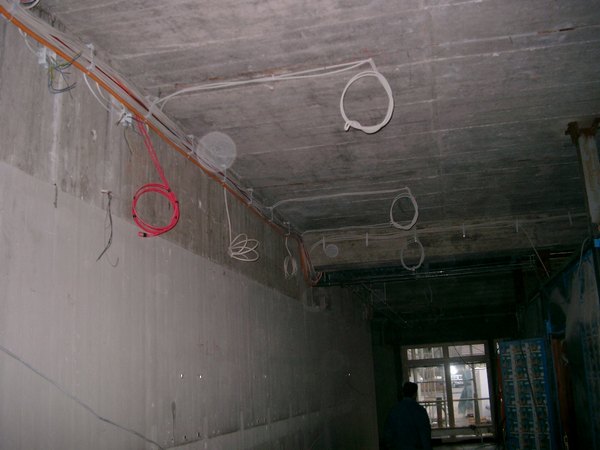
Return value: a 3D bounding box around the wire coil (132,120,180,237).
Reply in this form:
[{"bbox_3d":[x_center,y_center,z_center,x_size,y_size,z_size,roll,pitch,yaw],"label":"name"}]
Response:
[{"bbox_3d":[-0.788,-0.255,3.521,0.270,0.670,0.140,-5,-14,14],"label":"wire coil"}]

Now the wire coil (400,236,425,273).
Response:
[{"bbox_3d":[1.170,0.307,6.671,0.250,0.380,0.080,-5,-14,14],"label":"wire coil"}]

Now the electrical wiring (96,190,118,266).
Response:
[{"bbox_3d":[-0.921,0.017,3.068,0.090,0.360,0.160,-5,-14,14],"label":"electrical wiring"}]

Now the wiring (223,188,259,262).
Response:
[{"bbox_3d":[-0.424,0.004,4.733,0.270,0.530,0.180,-5,-14,14],"label":"wiring"}]

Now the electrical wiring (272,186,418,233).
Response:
[{"bbox_3d":[0.371,-0.082,5.604,1.320,0.370,0.180,-5,-14,14],"label":"electrical wiring"}]

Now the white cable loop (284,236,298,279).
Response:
[{"bbox_3d":[-0.083,0.307,6.258,0.140,0.430,0.150,-5,-14,14],"label":"white cable loop"}]

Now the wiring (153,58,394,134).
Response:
[{"bbox_3d":[-0.172,-0.595,3.376,1.340,0.390,0.160,-5,-14,14],"label":"wiring"}]

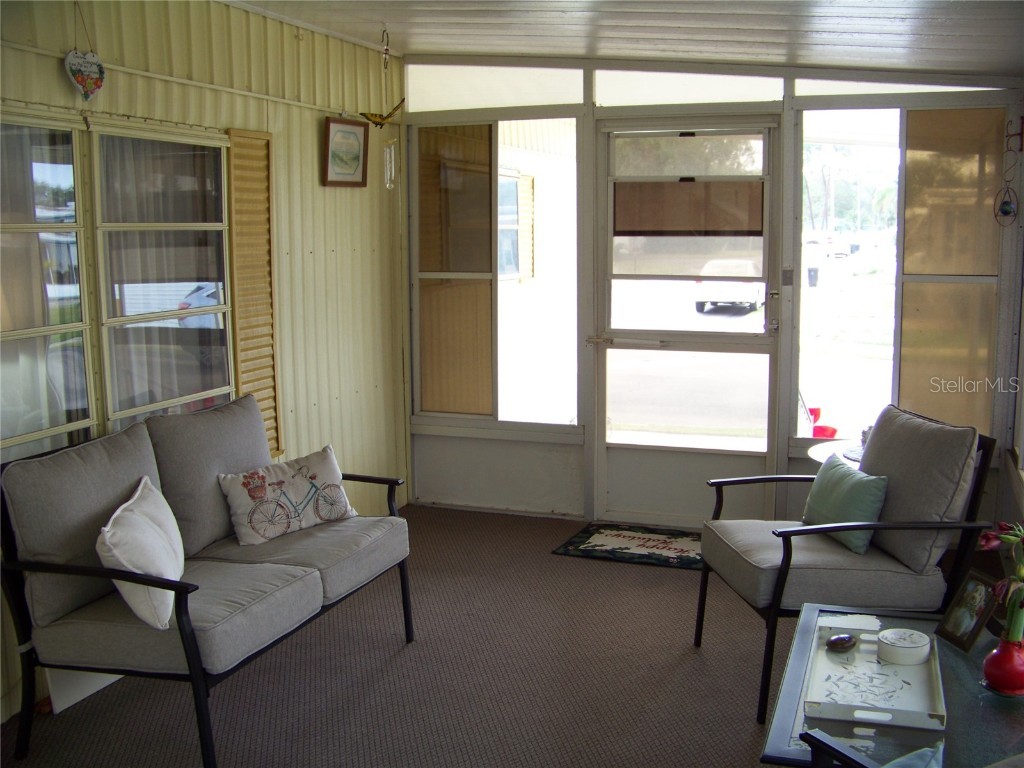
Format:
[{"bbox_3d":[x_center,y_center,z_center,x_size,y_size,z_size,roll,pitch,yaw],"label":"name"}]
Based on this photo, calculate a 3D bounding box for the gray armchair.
[{"bbox_3d":[1.065,0.544,3.526,0.755,0.880,0.655,-1,8,-7],"label":"gray armchair"}]

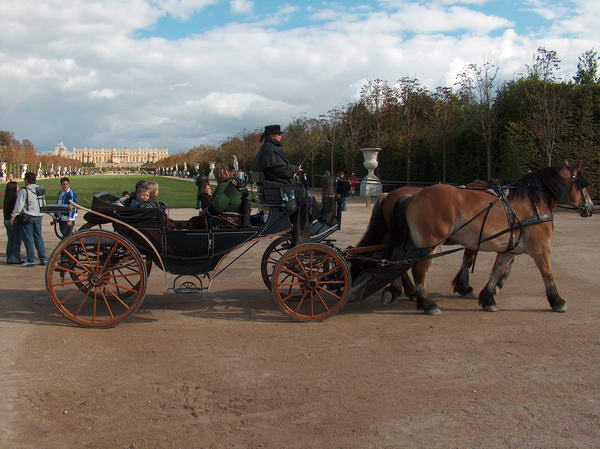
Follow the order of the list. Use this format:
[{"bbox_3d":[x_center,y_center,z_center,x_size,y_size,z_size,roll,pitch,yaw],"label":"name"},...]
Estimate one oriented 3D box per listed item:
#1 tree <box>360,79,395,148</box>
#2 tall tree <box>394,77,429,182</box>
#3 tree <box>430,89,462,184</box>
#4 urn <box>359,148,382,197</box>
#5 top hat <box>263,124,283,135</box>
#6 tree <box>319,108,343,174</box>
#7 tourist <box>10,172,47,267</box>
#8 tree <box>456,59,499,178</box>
[{"bbox_3d":[7.660,-8.712,63.046,3.371,11.142,3.371,0,4,0],"label":"tree"},{"bbox_3d":[9.758,-7.700,55.823,2.985,10.235,2.985,0,4,0],"label":"tall tree"},{"bbox_3d":[11.432,-6.392,49.810,2.505,8.553,2.505,0,4,0],"label":"tree"},{"bbox_3d":[5.444,-4.029,49.737,1.700,3.684,1.700,0,4,0],"label":"urn"},{"bbox_3d":[-0.328,-1.172,7.933,0.270,0.135,0.250,0,4,-6],"label":"top hat"},{"bbox_3d":[3.678,-9.057,77.043,2.903,9.673,2.903,0,4,0],"label":"tree"},{"bbox_3d":[-5.198,-0.103,12.318,0.580,1.788,0.500,-4,6,-40],"label":"tourist"},{"bbox_3d":[12.326,-6.428,44.019,3.048,9.517,3.048,0,4,0],"label":"tree"}]

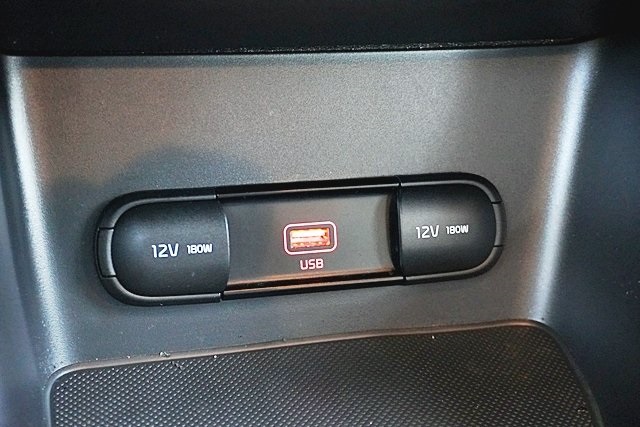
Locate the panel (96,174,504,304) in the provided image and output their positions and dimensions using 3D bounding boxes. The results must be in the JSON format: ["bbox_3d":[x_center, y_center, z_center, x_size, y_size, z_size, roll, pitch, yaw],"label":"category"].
[{"bbox_3d":[-0.002,0.008,0.269,0.137,0.037,0.014,-4,2,-11],"label":"panel"}]

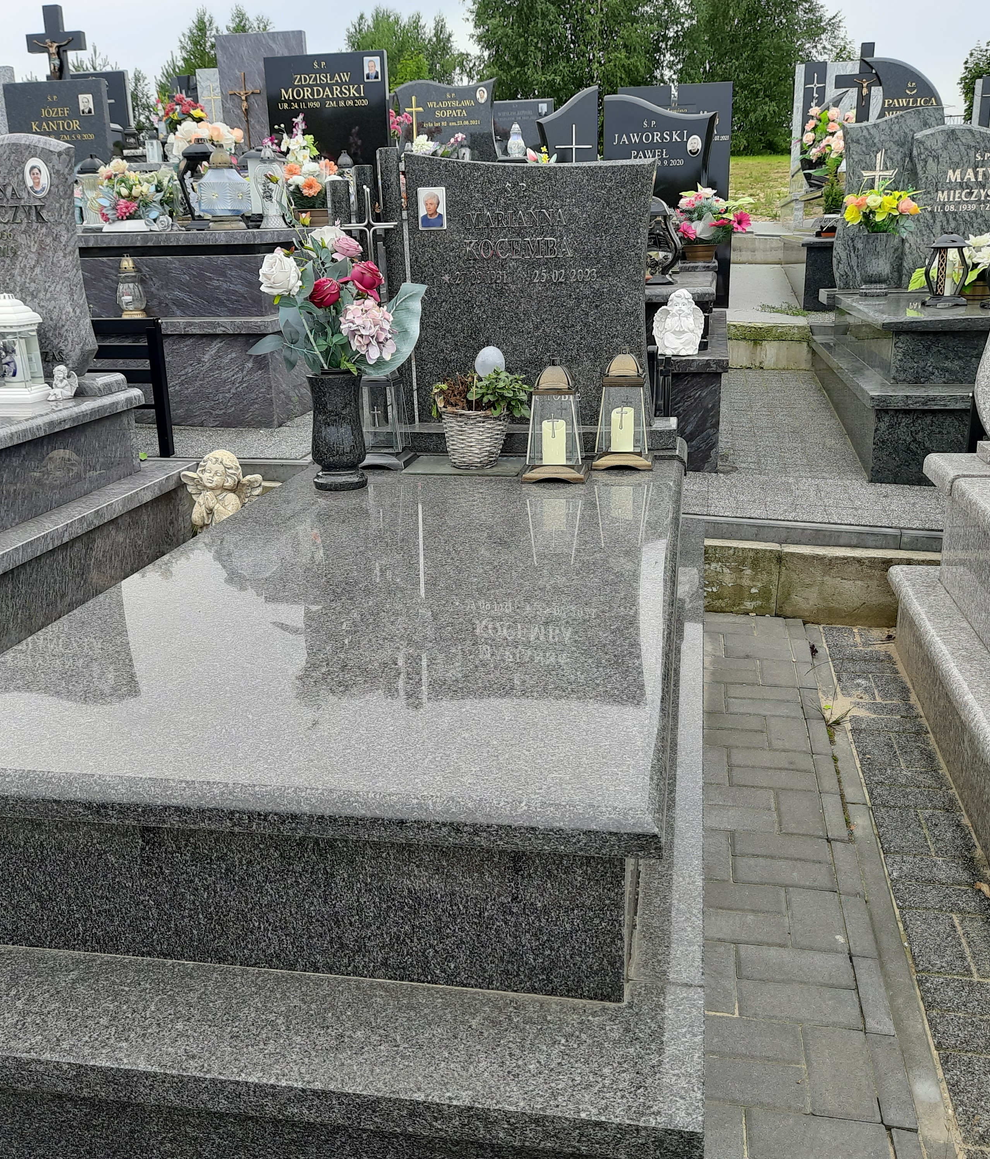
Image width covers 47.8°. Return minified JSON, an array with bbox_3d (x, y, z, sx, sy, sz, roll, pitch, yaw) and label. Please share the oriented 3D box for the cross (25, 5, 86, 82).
[{"bbox_3d":[-2.797,-3.401,7.110,0.365,0.480,0.075,2,18,10],"label":"cross"}]

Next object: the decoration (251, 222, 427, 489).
[{"bbox_3d":[-0.394,-0.570,2.883,0.440,0.660,0.350,2,17,10],"label":"decoration"}]

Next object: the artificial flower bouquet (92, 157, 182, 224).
[{"bbox_3d":[-1.610,-1.746,5.020,0.340,0.280,0.240,2,18,10],"label":"artificial flower bouquet"}]

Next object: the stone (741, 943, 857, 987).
[{"bbox_3d":[0.541,0.727,2.023,0.200,0.060,0.100,2,19,10],"label":"stone"}]

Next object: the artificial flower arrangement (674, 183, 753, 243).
[{"bbox_3d":[1.162,-1.923,5.886,0.410,0.300,0.330,2,18,10],"label":"artificial flower arrangement"}]

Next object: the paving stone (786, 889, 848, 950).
[{"bbox_3d":[0.618,0.682,2.155,0.100,0.060,0.200,2,19,10],"label":"paving stone"}]

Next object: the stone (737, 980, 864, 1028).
[{"bbox_3d":[0.521,0.756,1.921,0.200,0.060,0.100,2,18,10],"label":"stone"}]

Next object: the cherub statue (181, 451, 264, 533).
[{"bbox_3d":[-0.994,-0.263,4.103,0.275,0.420,0.200,2,18,10],"label":"cherub statue"}]

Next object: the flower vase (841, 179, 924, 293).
[{"bbox_3d":[1.912,-1.692,5.534,0.390,0.540,0.320,2,17,10],"label":"flower vase"}]

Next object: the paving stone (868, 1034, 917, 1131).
[{"bbox_3d":[0.622,0.811,1.766,0.049,0.060,0.200,2,19,10],"label":"paving stone"}]

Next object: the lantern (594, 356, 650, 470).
[{"bbox_3d":[0.357,-0.474,3.104,0.165,0.310,0.165,2,17,10],"label":"lantern"}]

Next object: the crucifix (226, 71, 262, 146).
[{"bbox_3d":[-1.400,-2.644,6.291,0.210,0.420,0.050,2,17,10],"label":"crucifix"}]

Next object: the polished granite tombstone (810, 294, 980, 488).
[{"bbox_3d":[2.140,-0.952,5.040,1.170,0.570,2.210,2,18,10],"label":"polished granite tombstone"}]

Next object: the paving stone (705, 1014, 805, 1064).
[{"bbox_3d":[0.409,0.786,1.852,0.190,0.060,0.100,2,19,10],"label":"paving stone"}]

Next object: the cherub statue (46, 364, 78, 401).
[{"bbox_3d":[-1.367,-0.624,3.530,0.082,0.112,0.075,8,19,28],"label":"cherub statue"}]

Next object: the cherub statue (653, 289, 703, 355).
[{"bbox_3d":[0.718,-1.015,4.394,0.195,0.250,0.145,2,18,10],"label":"cherub statue"}]

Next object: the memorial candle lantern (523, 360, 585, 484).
[{"bbox_3d":[0.164,-0.442,3.100,0.174,0.320,0.174,2,18,10],"label":"memorial candle lantern"}]

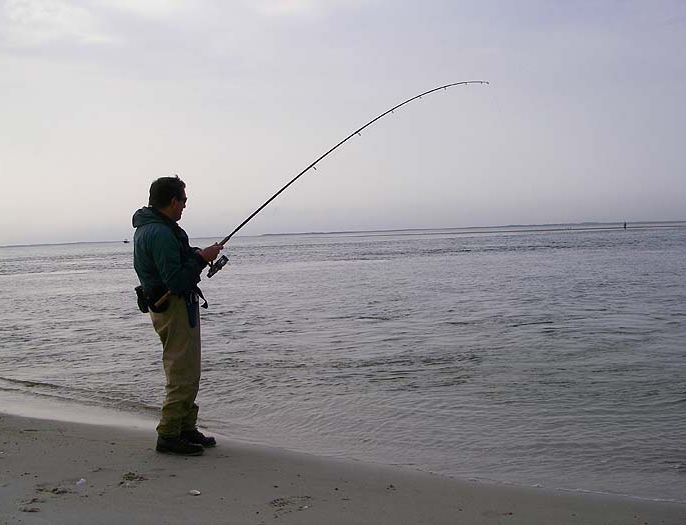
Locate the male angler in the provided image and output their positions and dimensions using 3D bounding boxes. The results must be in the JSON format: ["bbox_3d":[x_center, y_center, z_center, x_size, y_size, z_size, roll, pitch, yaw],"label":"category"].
[{"bbox_3d":[-1.067,0.333,4.970,0.580,1.780,0.540,-3,2,-23],"label":"male angler"}]

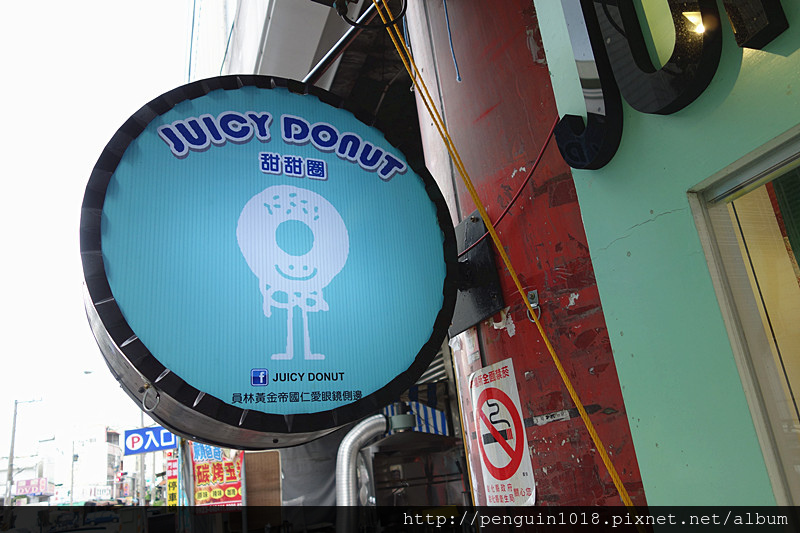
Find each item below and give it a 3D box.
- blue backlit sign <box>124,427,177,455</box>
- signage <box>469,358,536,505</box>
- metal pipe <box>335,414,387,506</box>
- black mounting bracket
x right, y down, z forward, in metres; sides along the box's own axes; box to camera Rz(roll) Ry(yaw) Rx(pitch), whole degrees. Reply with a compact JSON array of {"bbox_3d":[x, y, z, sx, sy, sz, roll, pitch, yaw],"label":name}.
[{"bbox_3d":[-6.214,4.396,15.564,1.213,0.585,0.150,-2,-19,-14],"label":"blue backlit sign"},{"bbox_3d":[0.218,0.376,1.393,0.010,0.302,0.211,0,-20,-21],"label":"signage"},{"bbox_3d":[-0.180,1.080,3.178,0.302,0.620,0.150,0,-20,-21],"label":"metal pipe"},{"bbox_3d":[0.128,0.020,1.528,0.080,0.257,0.291,0,-20,-21],"label":"black mounting bracket"}]

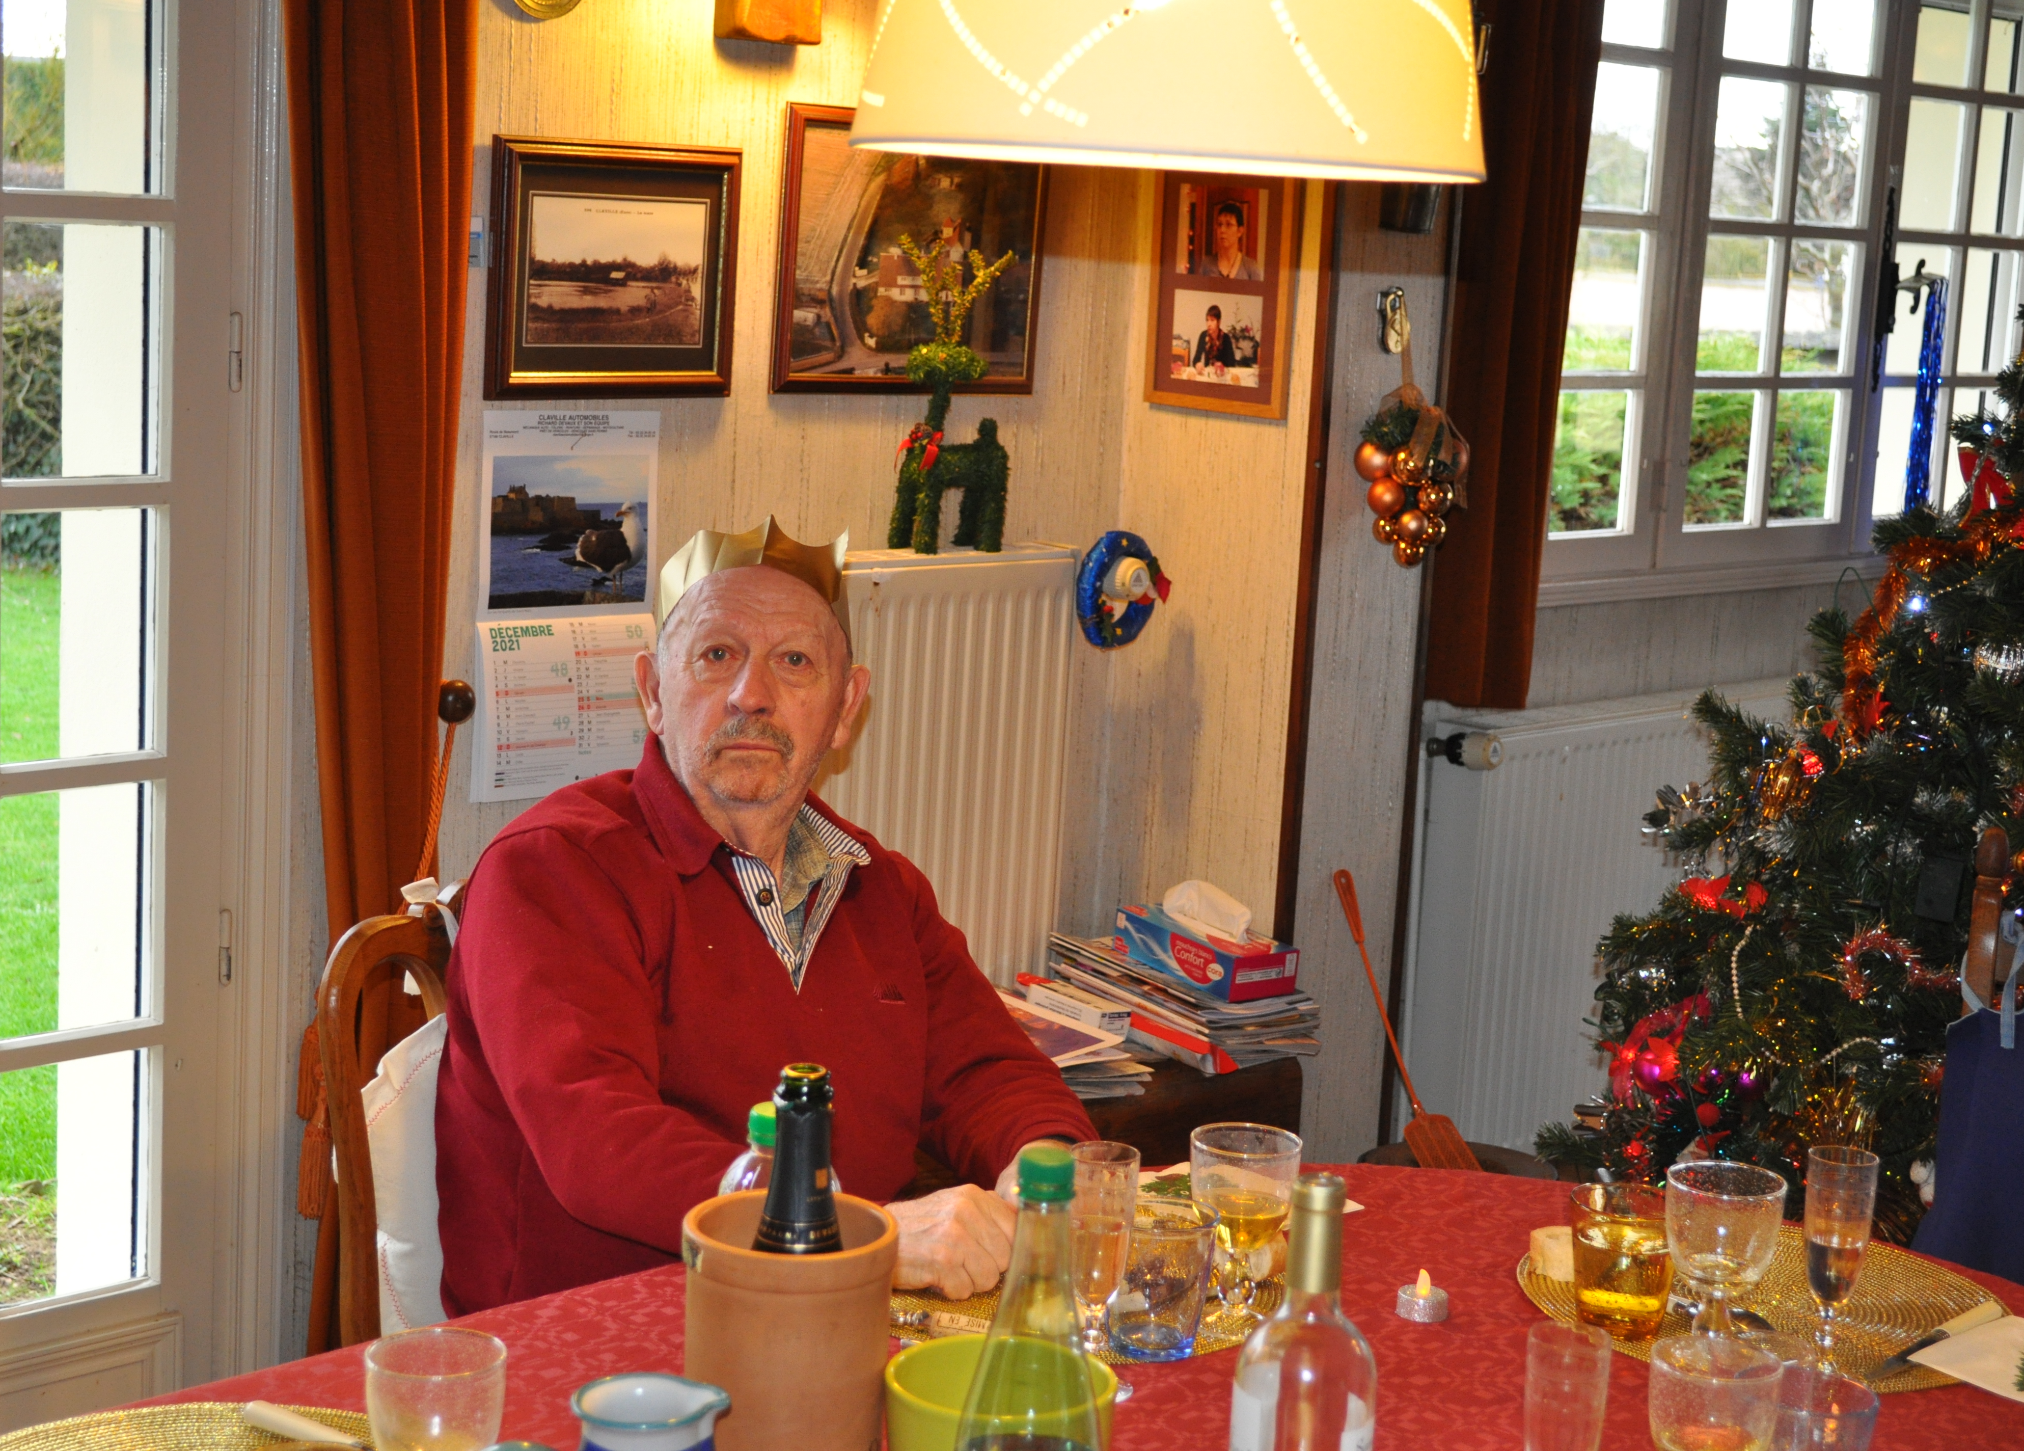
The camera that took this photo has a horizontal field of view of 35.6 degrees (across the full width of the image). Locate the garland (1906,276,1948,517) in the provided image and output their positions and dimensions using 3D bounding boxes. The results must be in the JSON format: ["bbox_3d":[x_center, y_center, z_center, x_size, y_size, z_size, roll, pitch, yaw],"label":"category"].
[{"bbox_3d":[1.597,-0.561,5.520,0.045,0.440,0.045,12,13,43],"label":"garland"}]

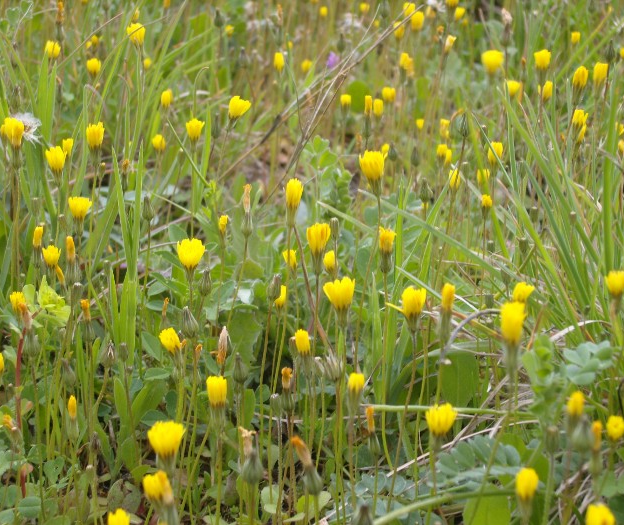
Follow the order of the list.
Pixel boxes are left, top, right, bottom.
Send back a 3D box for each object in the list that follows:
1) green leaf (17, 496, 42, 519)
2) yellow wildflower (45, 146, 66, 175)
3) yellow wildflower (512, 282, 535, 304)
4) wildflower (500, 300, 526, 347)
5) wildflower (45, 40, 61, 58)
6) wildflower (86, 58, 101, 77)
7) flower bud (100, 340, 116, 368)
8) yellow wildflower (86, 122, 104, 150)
[{"bbox_3d":[-0.184,0.160,1.080,0.016,0.011,0.010,0,23,0],"label":"green leaf"},{"bbox_3d":[-0.220,-0.087,1.420,0.018,0.022,0.018,0,23,0],"label":"yellow wildflower"},{"bbox_3d":[0.144,0.021,1.133,0.011,0.013,0.011,32,18,7],"label":"yellow wildflower"},{"bbox_3d":[0.106,0.032,0.875,0.013,0.023,0.013,3,20,7],"label":"wildflower"},{"bbox_3d":[-0.274,-0.225,1.750,0.017,0.018,0.017,0,23,0],"label":"wildflower"},{"bbox_3d":[-0.210,-0.188,1.597,0.013,0.016,0.013,-3,20,-7],"label":"wildflower"},{"bbox_3d":[-0.145,0.066,1.180,0.011,0.019,0.011,0,23,0],"label":"flower bud"},{"bbox_3d":[-0.193,-0.113,1.480,0.016,0.024,0.016,0,23,0],"label":"yellow wildflower"}]

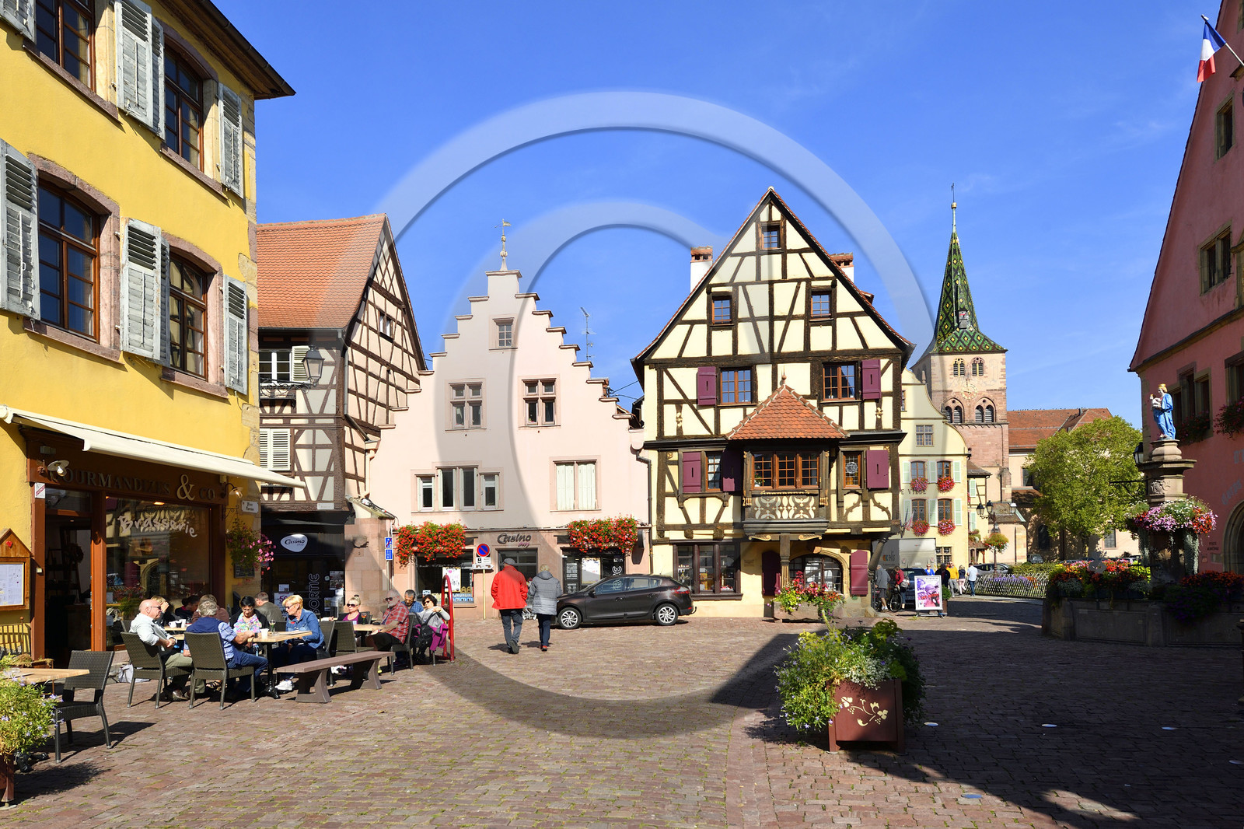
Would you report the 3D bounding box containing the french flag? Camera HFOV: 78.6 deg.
[{"bbox_3d":[15.650,-9.600,20.100,0.680,1.550,0.350,-1,-7,9],"label":"french flag"}]

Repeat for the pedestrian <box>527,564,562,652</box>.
[{"bbox_3d":[-1.470,3.700,14.500,0.600,1.650,0.400,0,-7,3],"label":"pedestrian"}]

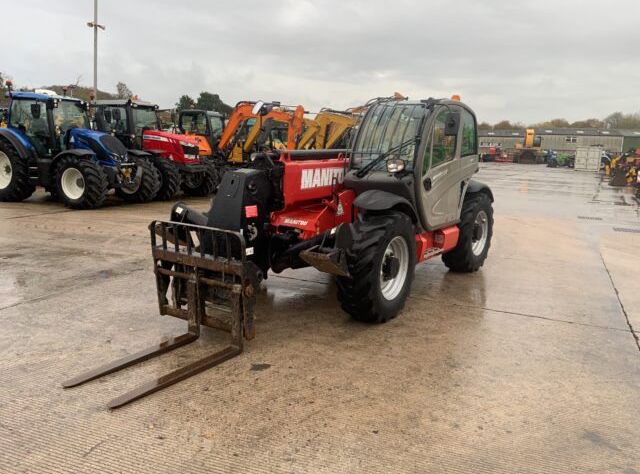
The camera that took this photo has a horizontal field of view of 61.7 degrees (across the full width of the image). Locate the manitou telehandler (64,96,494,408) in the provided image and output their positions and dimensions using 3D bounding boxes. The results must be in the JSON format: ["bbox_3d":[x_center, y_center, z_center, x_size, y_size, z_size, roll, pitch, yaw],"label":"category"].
[{"bbox_3d":[0.087,-0.474,6.311,2.300,2.470,6.690,7,12,33],"label":"manitou telehandler"}]

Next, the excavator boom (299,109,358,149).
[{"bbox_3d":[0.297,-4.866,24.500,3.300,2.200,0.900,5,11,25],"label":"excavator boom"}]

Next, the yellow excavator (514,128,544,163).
[{"bbox_3d":[22.125,-9.636,56.178,3.200,3.900,7.200,5,10,19],"label":"yellow excavator"}]

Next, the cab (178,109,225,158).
[{"bbox_3d":[-4.420,-3.860,20.000,1.400,1.800,1.150,7,11,27],"label":"cab"}]

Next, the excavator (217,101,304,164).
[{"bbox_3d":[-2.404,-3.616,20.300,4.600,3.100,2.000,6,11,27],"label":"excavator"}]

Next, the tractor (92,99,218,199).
[{"bbox_3d":[-5.857,-2.880,18.098,4.600,3.050,2.300,6,11,26],"label":"tractor"}]

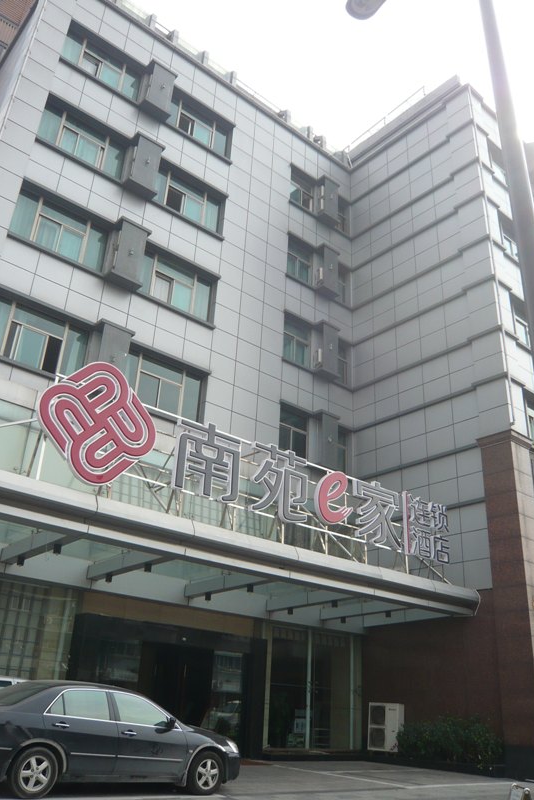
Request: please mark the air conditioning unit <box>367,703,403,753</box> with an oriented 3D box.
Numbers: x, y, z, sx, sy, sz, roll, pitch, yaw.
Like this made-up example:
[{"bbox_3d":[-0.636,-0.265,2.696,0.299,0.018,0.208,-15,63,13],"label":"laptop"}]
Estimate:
[{"bbox_3d":[3.400,9.286,18.383,0.960,1.210,0.360,-18,-33,37],"label":"air conditioning unit"}]

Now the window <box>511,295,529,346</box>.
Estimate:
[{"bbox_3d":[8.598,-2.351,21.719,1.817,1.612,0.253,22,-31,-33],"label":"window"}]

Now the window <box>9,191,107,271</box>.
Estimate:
[{"bbox_3d":[-5.969,-4.786,18.780,2.828,1.627,0.253,22,-31,-33],"label":"window"}]

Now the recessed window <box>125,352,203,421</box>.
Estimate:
[{"bbox_3d":[-3.195,-0.390,19.319,2.860,1.643,0.253,22,-31,-33],"label":"recessed window"}]

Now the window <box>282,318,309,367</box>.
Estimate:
[{"bbox_3d":[1.064,-1.979,23.772,1.469,1.627,0.253,22,-31,-33],"label":"window"}]

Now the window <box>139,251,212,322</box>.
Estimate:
[{"bbox_3d":[-3.016,-3.608,20.876,2.860,1.627,0.253,22,-31,-33],"label":"window"}]

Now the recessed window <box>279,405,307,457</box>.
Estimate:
[{"bbox_3d":[0.885,1.238,22.215,1.469,1.643,0.253,22,-31,-33],"label":"recessed window"}]

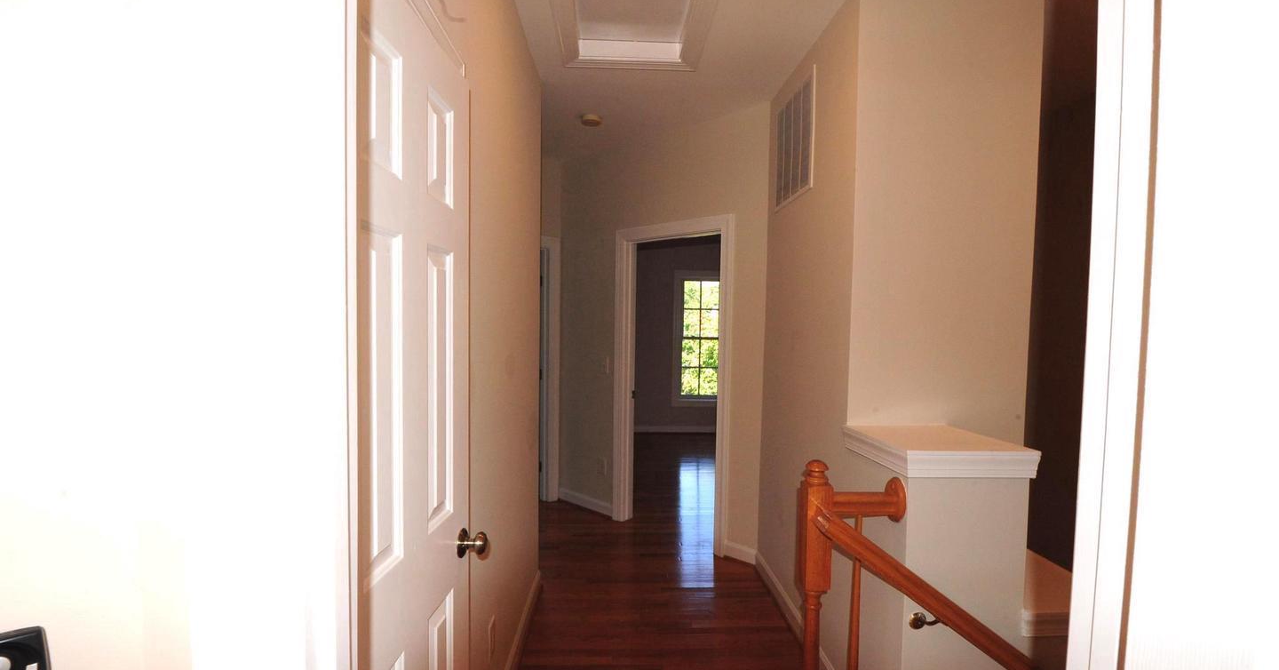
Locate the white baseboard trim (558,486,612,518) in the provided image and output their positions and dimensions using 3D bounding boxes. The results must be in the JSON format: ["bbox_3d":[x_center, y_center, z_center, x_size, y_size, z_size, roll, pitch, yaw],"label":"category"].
[{"bbox_3d":[-0.416,1.297,4.131,0.600,0.093,0.017,2,2,41],"label":"white baseboard trim"}]

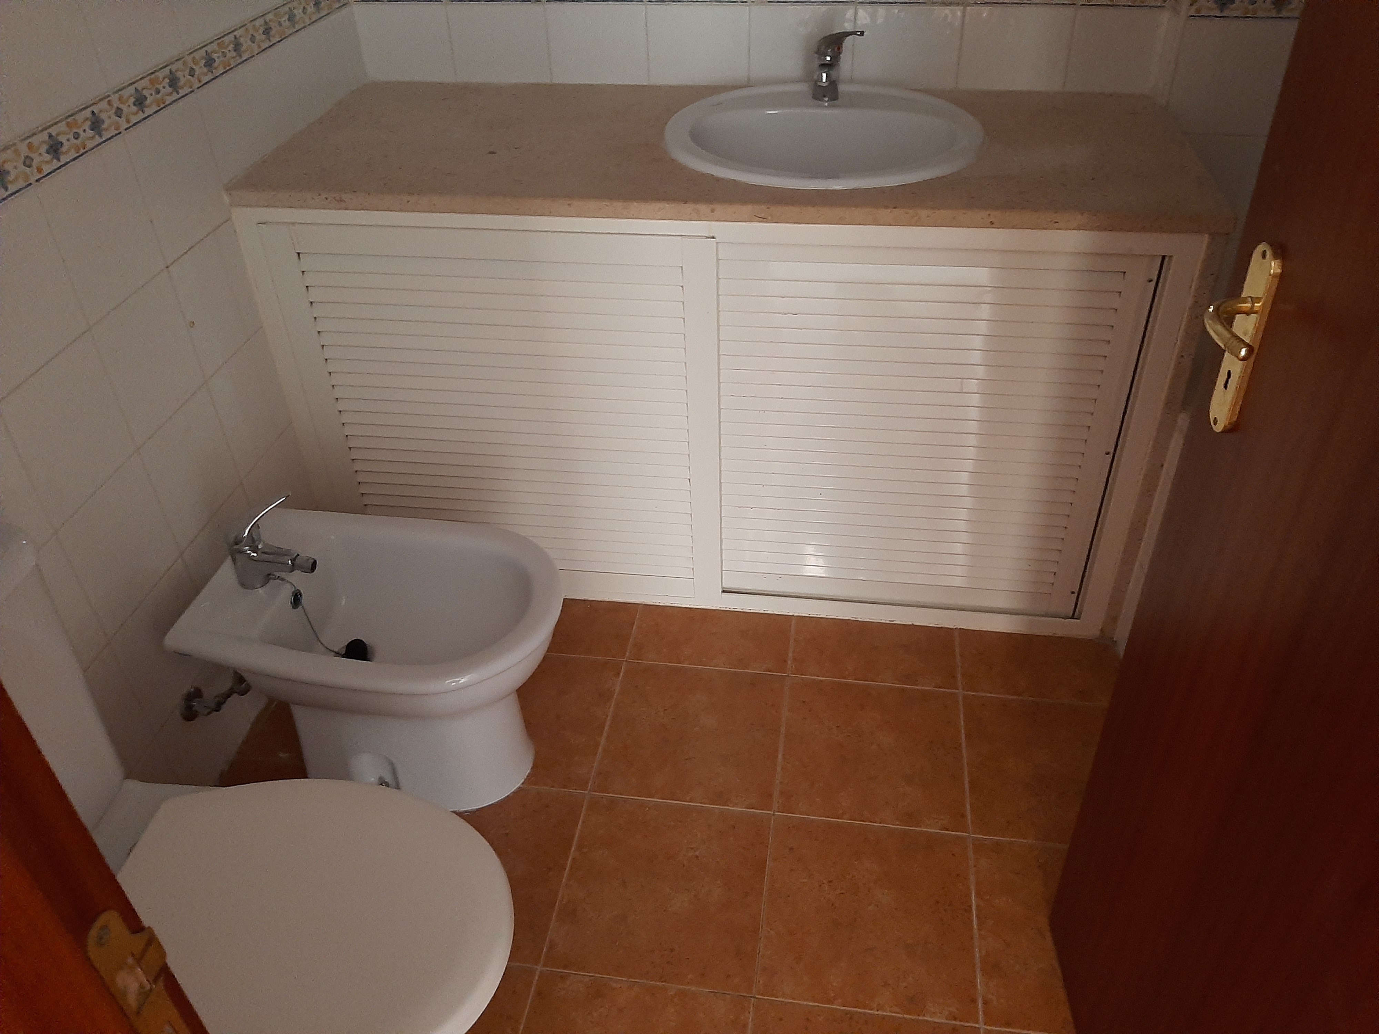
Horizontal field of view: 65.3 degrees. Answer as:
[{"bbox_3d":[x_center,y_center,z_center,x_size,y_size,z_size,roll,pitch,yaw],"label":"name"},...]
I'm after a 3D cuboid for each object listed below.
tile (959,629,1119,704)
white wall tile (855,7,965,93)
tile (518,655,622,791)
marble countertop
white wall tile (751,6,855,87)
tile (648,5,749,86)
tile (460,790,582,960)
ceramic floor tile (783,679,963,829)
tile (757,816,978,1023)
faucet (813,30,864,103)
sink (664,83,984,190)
[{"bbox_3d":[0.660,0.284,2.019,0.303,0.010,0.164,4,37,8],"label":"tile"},{"bbox_3d":[0.415,-0.895,2.058,0.200,0.172,0.010,4,38,8],"label":"white wall tile"},{"bbox_3d":[-0.301,0.365,1.959,0.312,0.010,0.312,4,38,8],"label":"tile"},{"bbox_3d":[0.058,-0.659,1.903,1.569,0.029,0.624,4,38,8],"label":"marble countertop"},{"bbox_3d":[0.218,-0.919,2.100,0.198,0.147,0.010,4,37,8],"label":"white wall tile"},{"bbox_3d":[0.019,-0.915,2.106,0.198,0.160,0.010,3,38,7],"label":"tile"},{"bbox_3d":[-0.352,0.557,1.726,0.314,0.010,0.314,4,38,8],"label":"tile"},{"bbox_3d":[0.318,0.407,1.871,0.310,0.010,0.313,4,37,8],"label":"ceramic floor tile"},{"bbox_3d":[0.275,0.604,1.642,0.314,0.010,0.314,4,38,8],"label":"tile"},{"bbox_3d":[0.264,-0.804,1.931,0.088,0.133,0.135,3,38,7],"label":"faucet"},{"bbox_3d":[0.233,-0.607,1.915,0.550,0.180,0.485,3,38,7],"label":"sink"}]

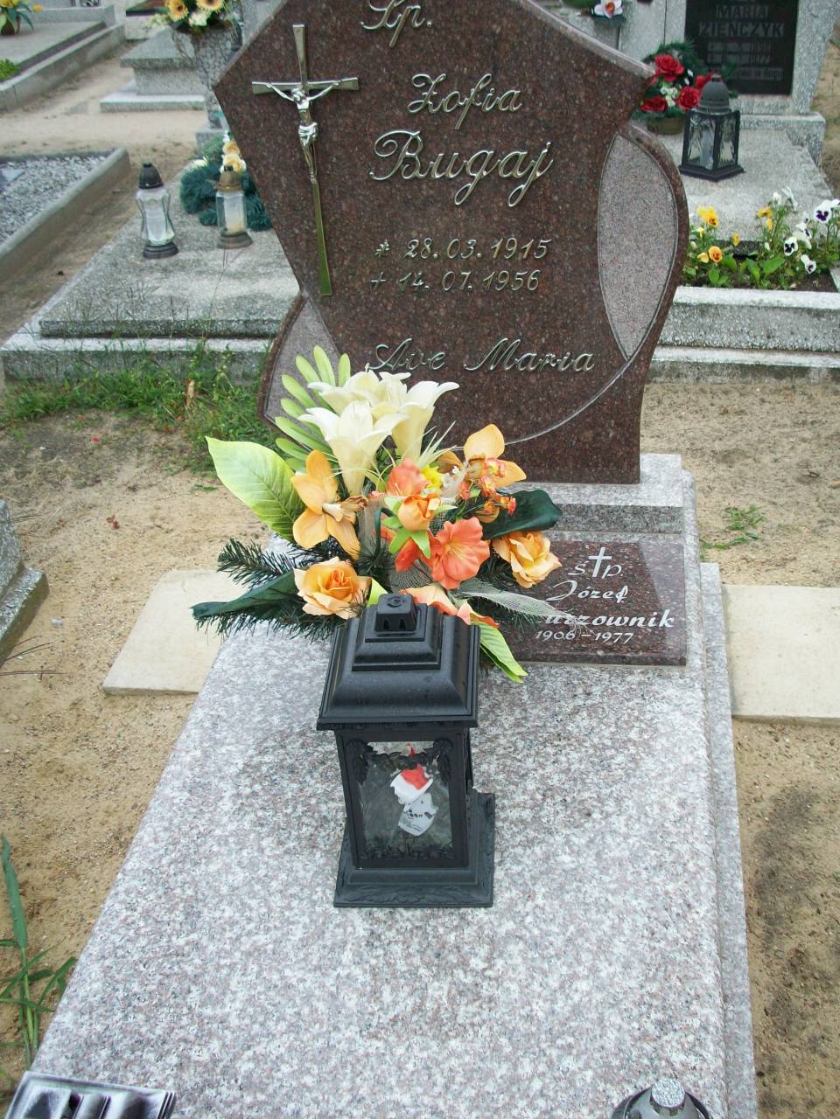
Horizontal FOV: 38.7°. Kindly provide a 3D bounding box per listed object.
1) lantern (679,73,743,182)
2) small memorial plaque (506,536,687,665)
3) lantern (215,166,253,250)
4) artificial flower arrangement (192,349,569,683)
[{"bbox_3d":[0.924,-1.360,3.743,0.142,0.296,0.142,-24,40,-27],"label":"lantern"},{"bbox_3d":[0.256,0.059,1.830,0.293,0.020,0.248,2,42,10],"label":"small memorial plaque"},{"bbox_3d":[-0.573,-1.067,3.598,0.110,0.234,0.110,3,35,9],"label":"lantern"},{"bbox_3d":[-0.065,-0.053,1.788,0.570,0.450,0.350,3,35,9],"label":"artificial flower arrangement"}]

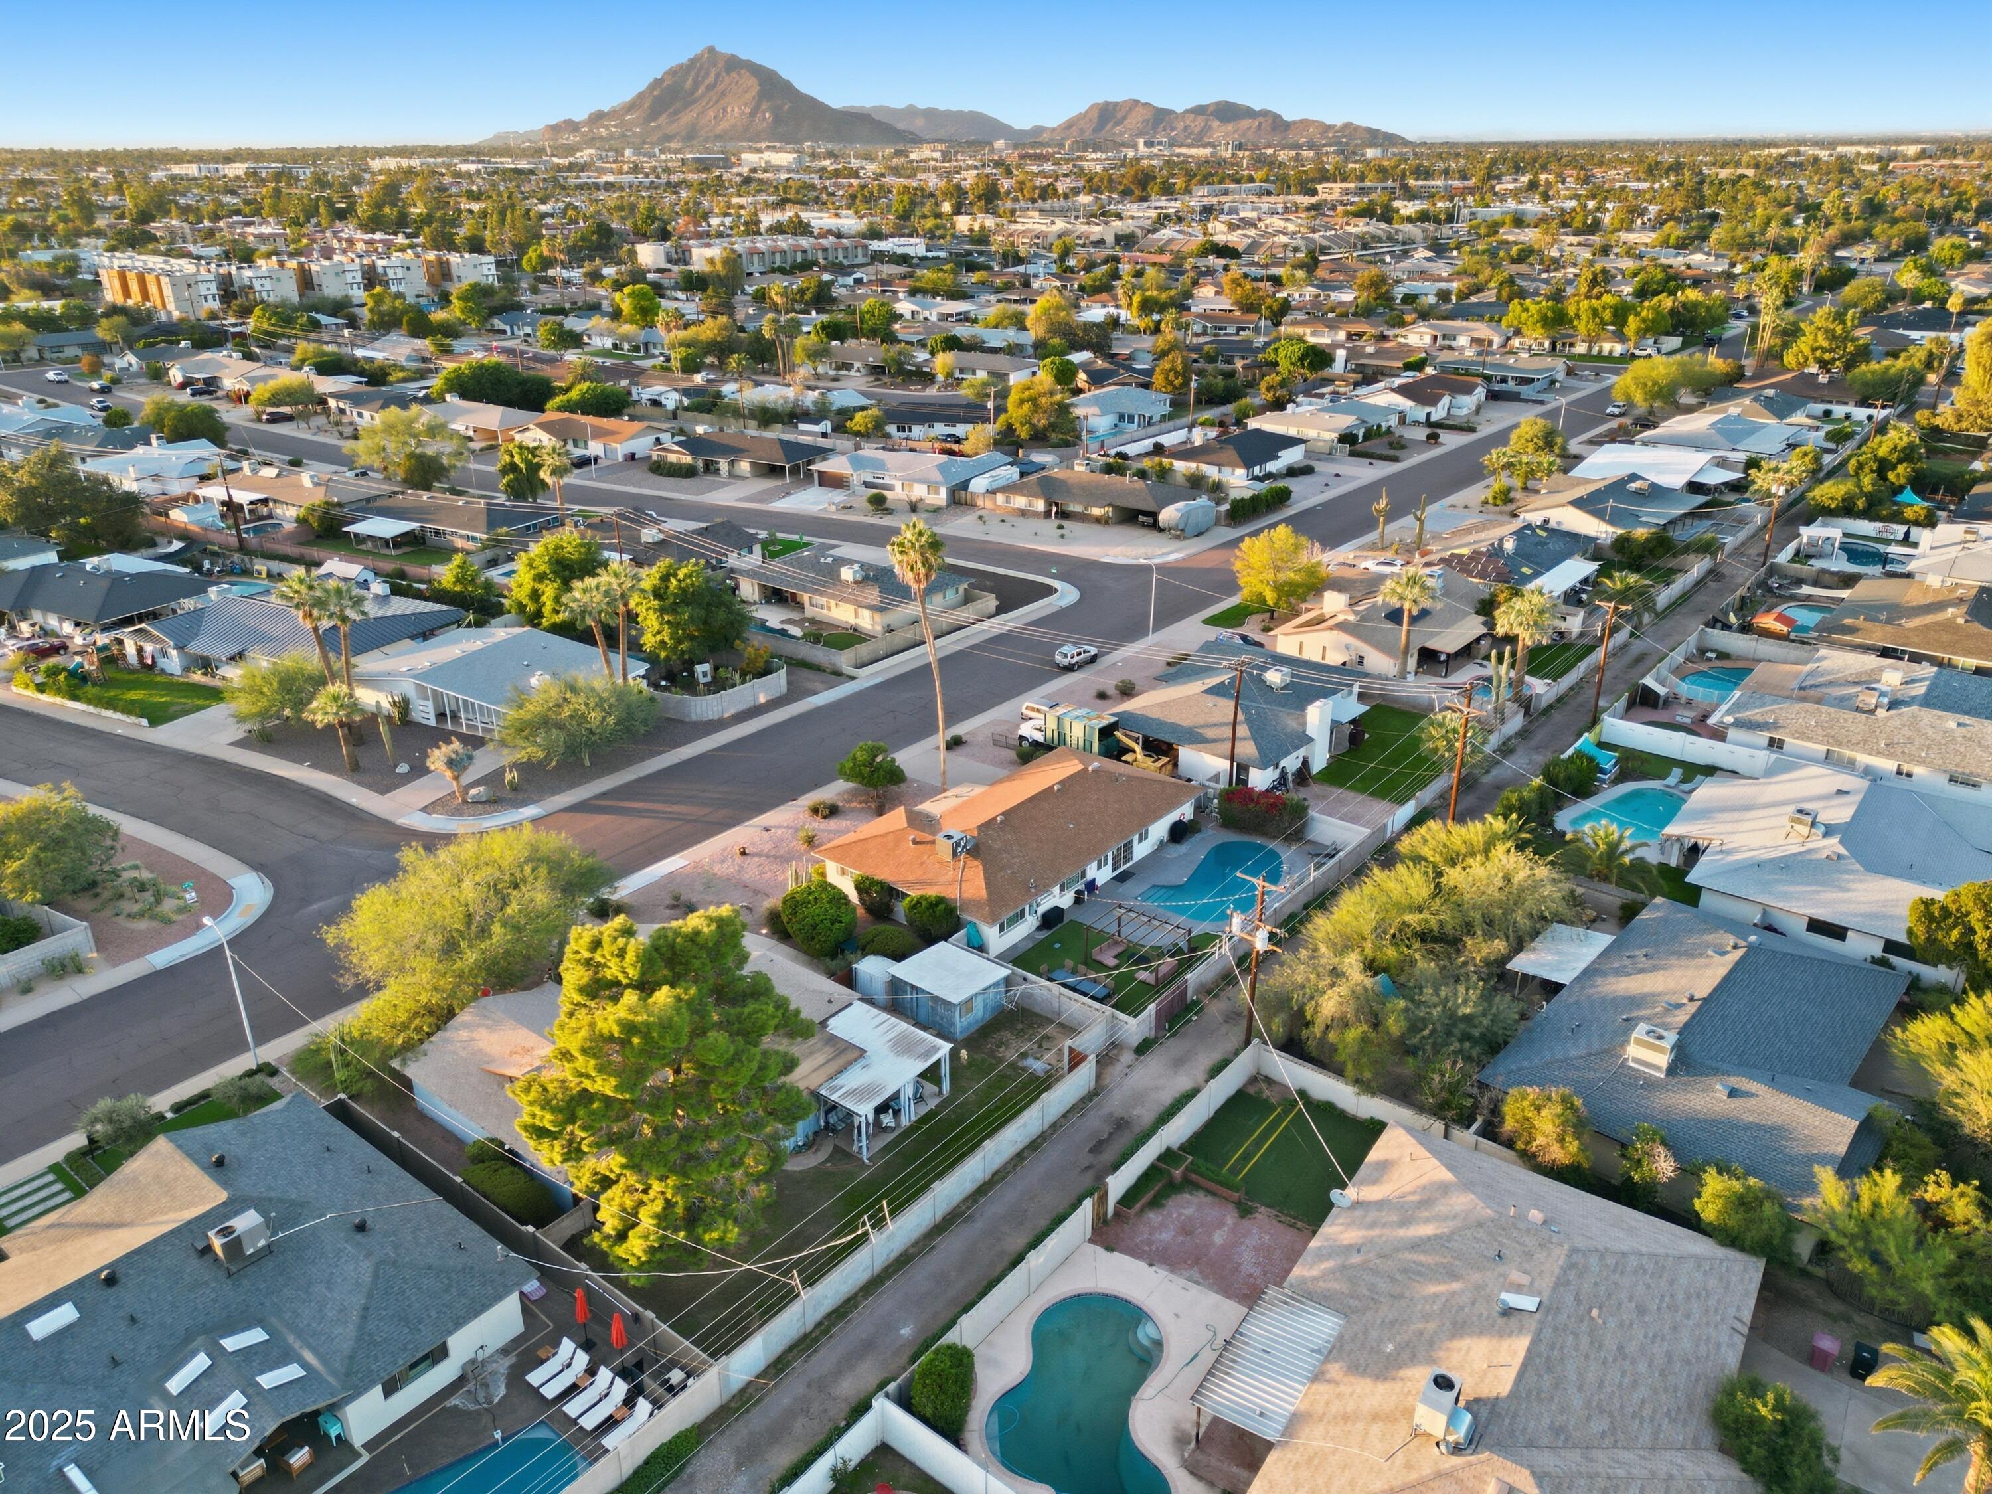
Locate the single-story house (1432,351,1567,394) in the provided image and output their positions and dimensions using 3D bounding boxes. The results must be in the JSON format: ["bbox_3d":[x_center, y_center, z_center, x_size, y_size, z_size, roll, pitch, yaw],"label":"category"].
[{"bbox_3d":[91.371,-68.812,251.004,21.232,4.200,15.000,18,30,36],"label":"single-story house"}]

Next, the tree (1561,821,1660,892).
[{"bbox_3d":[36.923,6.349,82.023,5.900,4.180,5.800,0,24,0],"label":"tree"}]

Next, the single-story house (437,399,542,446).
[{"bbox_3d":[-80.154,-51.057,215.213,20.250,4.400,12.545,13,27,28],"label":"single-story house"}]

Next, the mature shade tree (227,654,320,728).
[{"bbox_3d":[-51.309,-3.822,98.549,6.200,5.400,6.200,0,24,0],"label":"mature shade tree"}]

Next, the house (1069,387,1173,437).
[{"bbox_3d":[21.615,-54.579,221.177,16.500,4.200,19.000,18,30,36],"label":"house"}]

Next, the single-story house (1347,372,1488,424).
[{"bbox_3d":[69.976,-57.448,225.387,13.800,4.200,24.365,18,30,36],"label":"single-story house"}]

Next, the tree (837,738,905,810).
[{"bbox_3d":[-7.930,2.060,90.357,4.400,4.600,4.400,0,24,0],"label":"tree"}]

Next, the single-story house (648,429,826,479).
[{"bbox_3d":[-34.353,-40.179,189.122,22.079,4.200,12.015,12,27,27],"label":"single-story house"}]

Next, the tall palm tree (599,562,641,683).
[{"bbox_3d":[-27.975,-8.029,105.561,3.797,12.334,3.797,-7,25,-15],"label":"tall palm tree"}]

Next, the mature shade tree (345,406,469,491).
[{"bbox_3d":[-71.700,-36.678,168.561,14.000,9.600,14.000,0,24,0],"label":"mature shade tree"}]

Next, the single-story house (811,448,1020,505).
[{"bbox_3d":[-11.009,-36.254,179.622,21.051,4.300,16.615,12,27,26],"label":"single-story house"}]

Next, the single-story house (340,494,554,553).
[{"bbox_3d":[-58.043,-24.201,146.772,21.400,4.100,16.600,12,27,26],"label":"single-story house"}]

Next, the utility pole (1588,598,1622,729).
[{"bbox_3d":[45.283,-5.981,102.685,2.300,10.100,0.400,18,30,36],"label":"utility pole"}]

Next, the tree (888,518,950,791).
[{"bbox_3d":[-4.720,-5.503,90.904,3.900,19.140,3.900,0,24,0],"label":"tree"}]

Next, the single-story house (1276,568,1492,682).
[{"bbox_3d":[35.657,-11.556,122.819,15.621,4.200,24.975,17,29,35],"label":"single-story house"}]

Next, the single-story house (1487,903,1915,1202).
[{"bbox_3d":[33.681,13.511,64.731,14.464,4.400,22.179,19,30,38],"label":"single-story house"}]

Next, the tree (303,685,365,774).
[{"bbox_3d":[-45.331,-1.204,95.849,4.500,6.500,4.500,18,30,35],"label":"tree"}]

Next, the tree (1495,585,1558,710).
[{"bbox_3d":[40.661,-7.674,106.805,4.800,9.930,4.800,0,24,0],"label":"tree"}]

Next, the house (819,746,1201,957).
[{"bbox_3d":[1.476,4.898,85.910,13.500,4.050,22.200,18,30,36],"label":"house"}]

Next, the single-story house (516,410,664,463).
[{"bbox_3d":[-60.336,-46.084,203.482,21.732,4.400,13.237,13,27,28],"label":"single-story house"}]

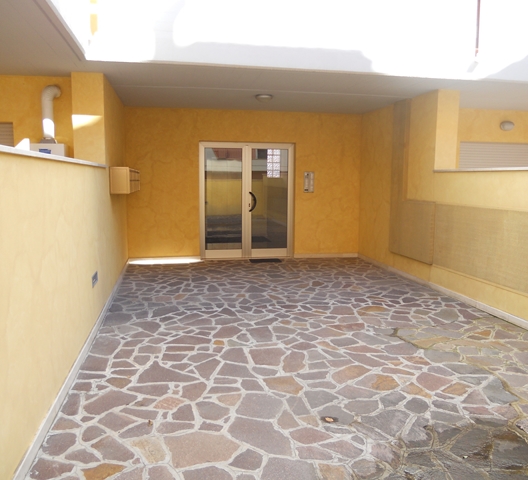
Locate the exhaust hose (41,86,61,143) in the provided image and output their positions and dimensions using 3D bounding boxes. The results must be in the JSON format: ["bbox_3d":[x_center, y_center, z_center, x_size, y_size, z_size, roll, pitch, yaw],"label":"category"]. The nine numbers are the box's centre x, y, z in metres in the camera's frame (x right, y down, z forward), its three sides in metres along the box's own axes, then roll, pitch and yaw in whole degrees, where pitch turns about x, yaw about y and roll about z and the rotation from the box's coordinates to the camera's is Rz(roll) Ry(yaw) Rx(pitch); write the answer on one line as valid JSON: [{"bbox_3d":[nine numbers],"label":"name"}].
[{"bbox_3d":[-2.633,-1.558,6.190,0.200,0.690,0.250,-1,7,-11],"label":"exhaust hose"}]

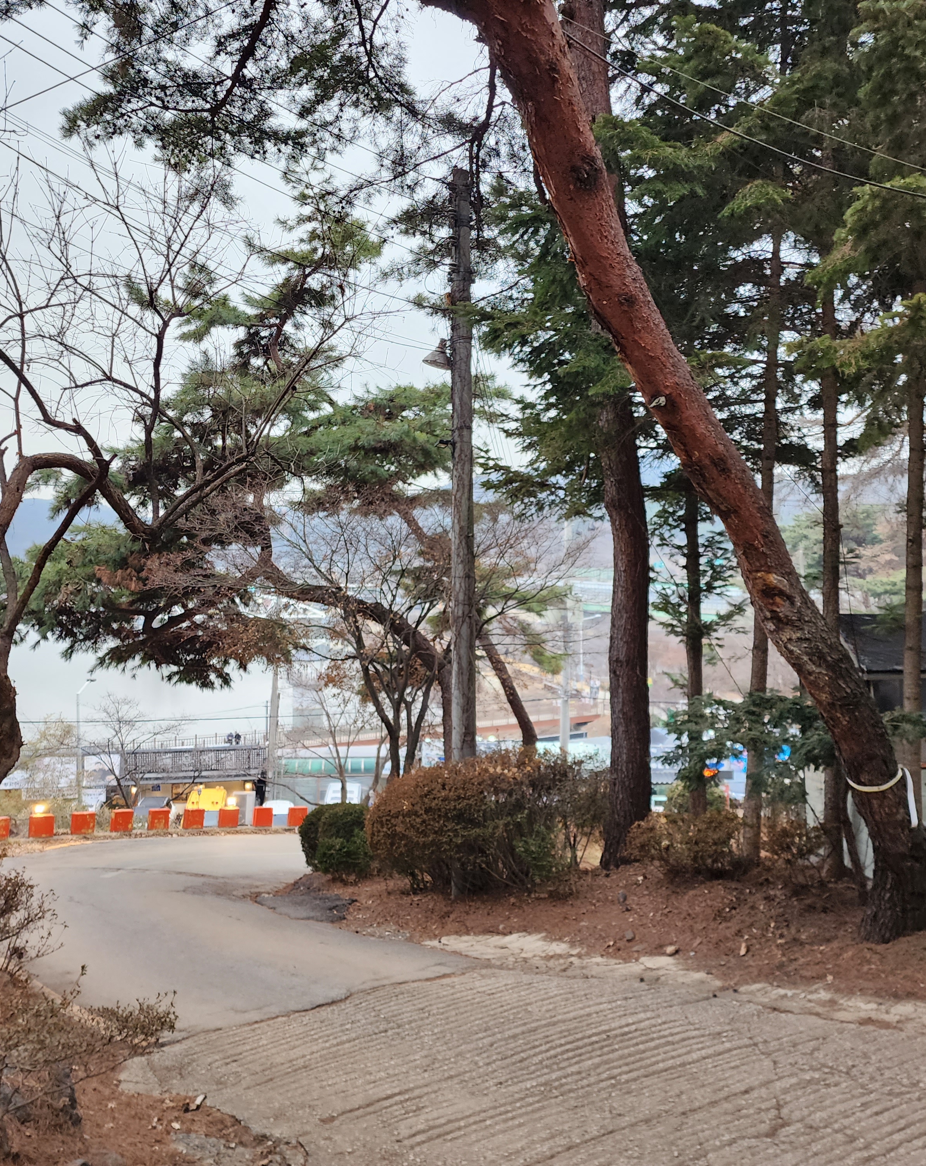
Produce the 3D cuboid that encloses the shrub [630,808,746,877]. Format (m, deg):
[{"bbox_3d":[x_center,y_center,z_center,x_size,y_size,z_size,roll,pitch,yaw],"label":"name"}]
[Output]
[{"bbox_3d":[2.150,2.500,10.000,1.100,0.680,0.900,-1,-1,0],"label":"shrub"}]

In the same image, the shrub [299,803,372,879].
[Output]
[{"bbox_3d":[-1.380,2.900,11.700,0.900,0.800,0.900,-1,-1,0],"label":"shrub"}]

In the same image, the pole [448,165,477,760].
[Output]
[{"bbox_3d":[-0.005,-0.500,10.000,0.260,7.050,0.260,-1,-1,0],"label":"pole"}]

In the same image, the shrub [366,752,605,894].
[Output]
[{"bbox_3d":[0.230,2.360,10.400,2.400,1.300,1.500,-1,-1,0],"label":"shrub"}]

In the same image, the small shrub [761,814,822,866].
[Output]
[{"bbox_3d":[3.260,2.520,10.200,0.620,0.540,0.580,-1,-1,0],"label":"small shrub"}]

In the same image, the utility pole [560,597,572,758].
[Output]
[{"bbox_3d":[4.000,5.300,40.000,0.340,9.300,0.340,-1,-1,0],"label":"utility pole"}]

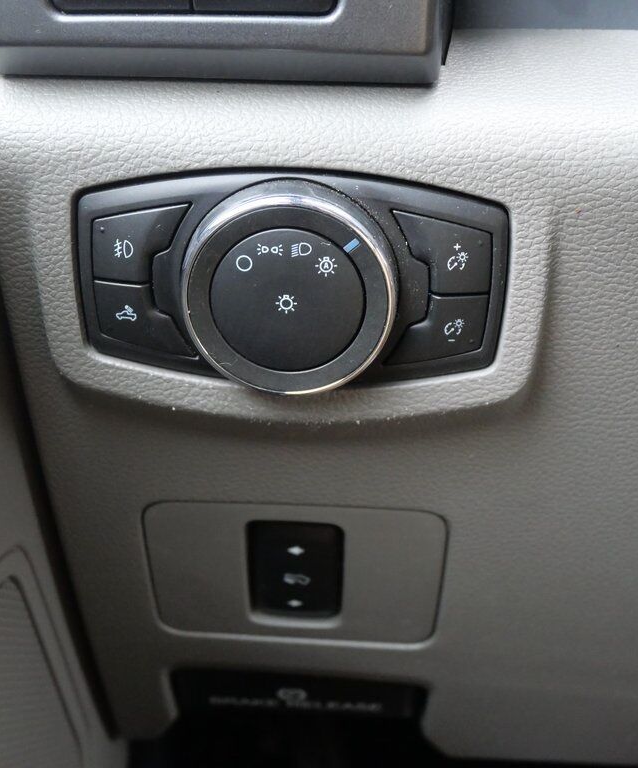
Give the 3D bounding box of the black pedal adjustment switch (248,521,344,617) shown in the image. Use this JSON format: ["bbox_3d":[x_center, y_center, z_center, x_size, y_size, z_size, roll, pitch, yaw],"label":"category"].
[{"bbox_3d":[-0.008,0.061,0.342,0.033,0.043,0.010,2,32,1],"label":"black pedal adjustment switch"}]

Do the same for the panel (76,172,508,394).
[{"bbox_3d":[-0.009,-0.027,0.293,0.126,0.070,0.027,2,28,3],"label":"panel"}]

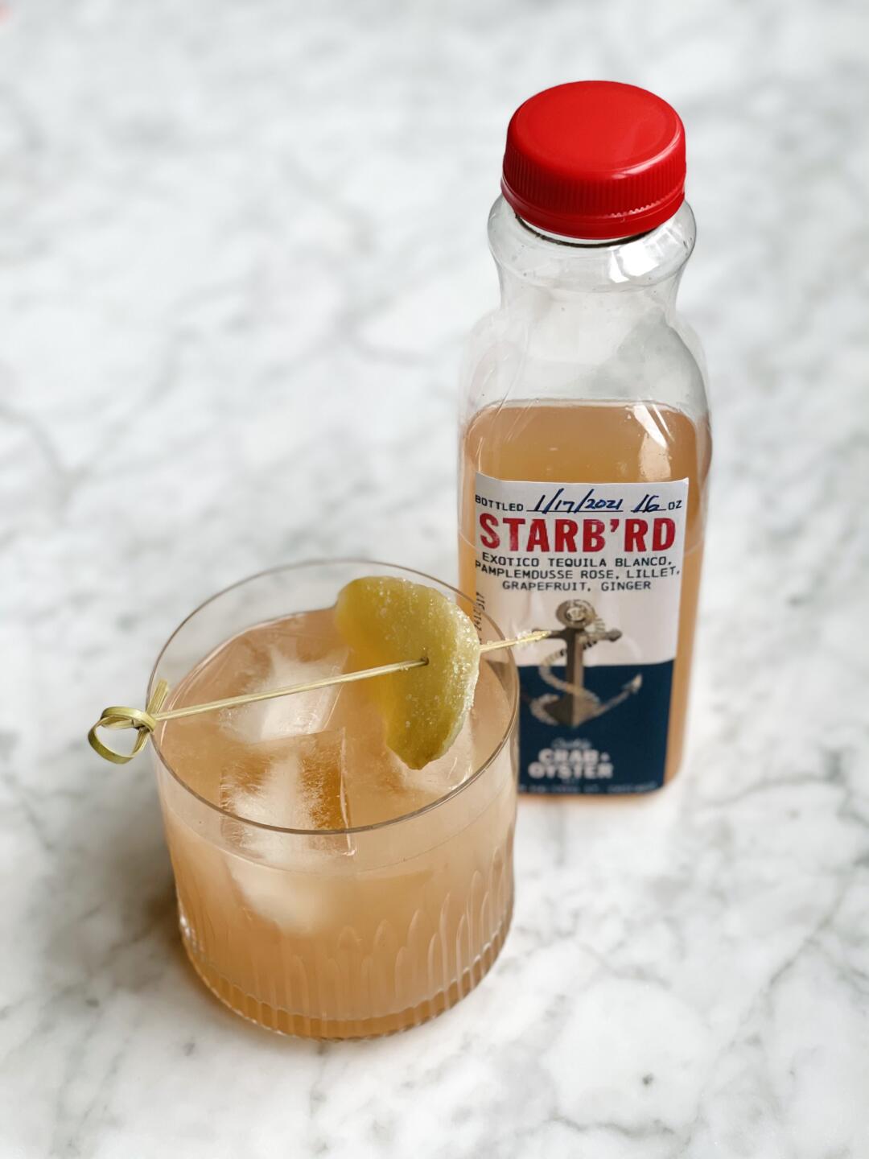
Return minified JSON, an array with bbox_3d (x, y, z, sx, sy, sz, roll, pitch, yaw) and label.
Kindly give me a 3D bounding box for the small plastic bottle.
[{"bbox_3d":[0.037,-0.029,0.545,0.061,0.192,0.061,-1,43,0],"label":"small plastic bottle"}]

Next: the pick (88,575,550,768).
[{"bbox_3d":[-0.026,0.024,0.509,0.114,0.030,0.040,-12,44,-12],"label":"pick"}]

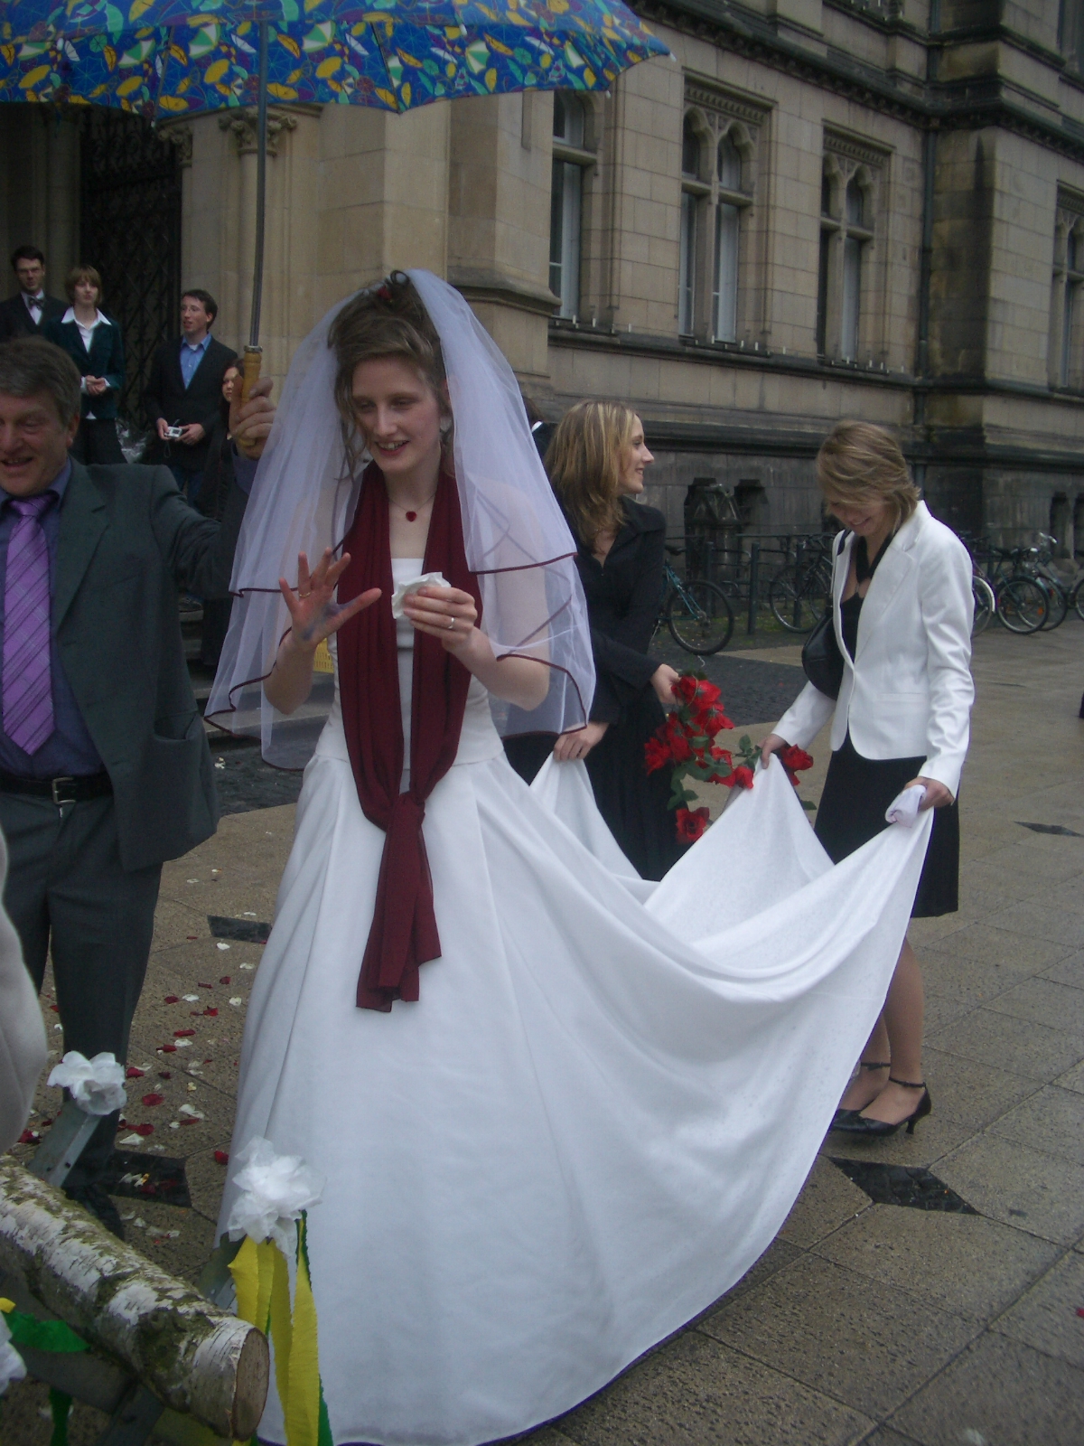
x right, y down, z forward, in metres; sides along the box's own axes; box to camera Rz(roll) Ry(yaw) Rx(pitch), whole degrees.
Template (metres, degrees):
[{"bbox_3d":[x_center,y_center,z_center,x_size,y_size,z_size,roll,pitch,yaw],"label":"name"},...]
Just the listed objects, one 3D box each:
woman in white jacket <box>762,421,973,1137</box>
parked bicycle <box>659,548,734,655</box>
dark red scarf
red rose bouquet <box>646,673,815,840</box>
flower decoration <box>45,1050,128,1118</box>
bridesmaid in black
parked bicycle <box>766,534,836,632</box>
[{"bbox_3d":[0.750,0.153,3.390,0.440,1.650,0.430,-5,11,-31],"label":"woman in white jacket"},{"bbox_3d":[1.070,-1.203,13.800,1.720,1.030,0.580,9,12,39],"label":"parked bicycle"},{"bbox_3d":[-0.208,0.022,2.280,0.230,0.860,0.250,2,9,4],"label":"dark red scarf"},{"bbox_3d":[0.448,0.082,3.480,0.400,0.400,0.260,0,9,-6],"label":"red rose bouquet"},{"bbox_3d":[-0.593,0.469,1.900,0.100,0.075,0.090,-2,10,-16],"label":"flower decoration"},{"bbox_3d":[0.140,0.050,3.720,0.470,1.710,0.390,-2,10,-19],"label":"bridesmaid in black"},{"bbox_3d":[3.090,-1.369,14.950,1.750,1.060,0.570,9,12,39],"label":"parked bicycle"}]

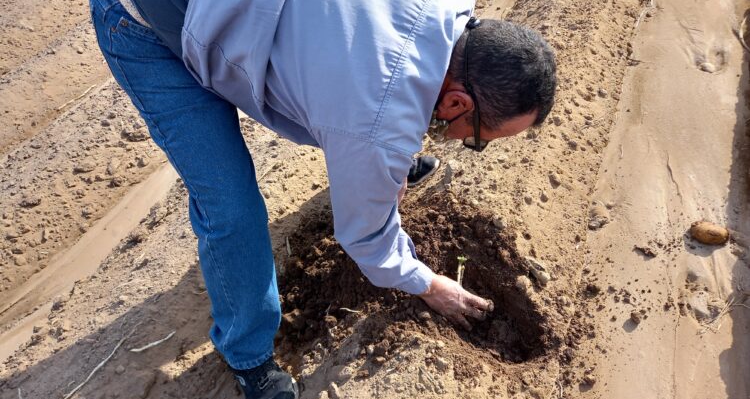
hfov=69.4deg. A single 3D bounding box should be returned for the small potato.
[{"bbox_3d":[0.898,0.090,1.454,0.092,0.056,0.060,15,49,21],"label":"small potato"}]

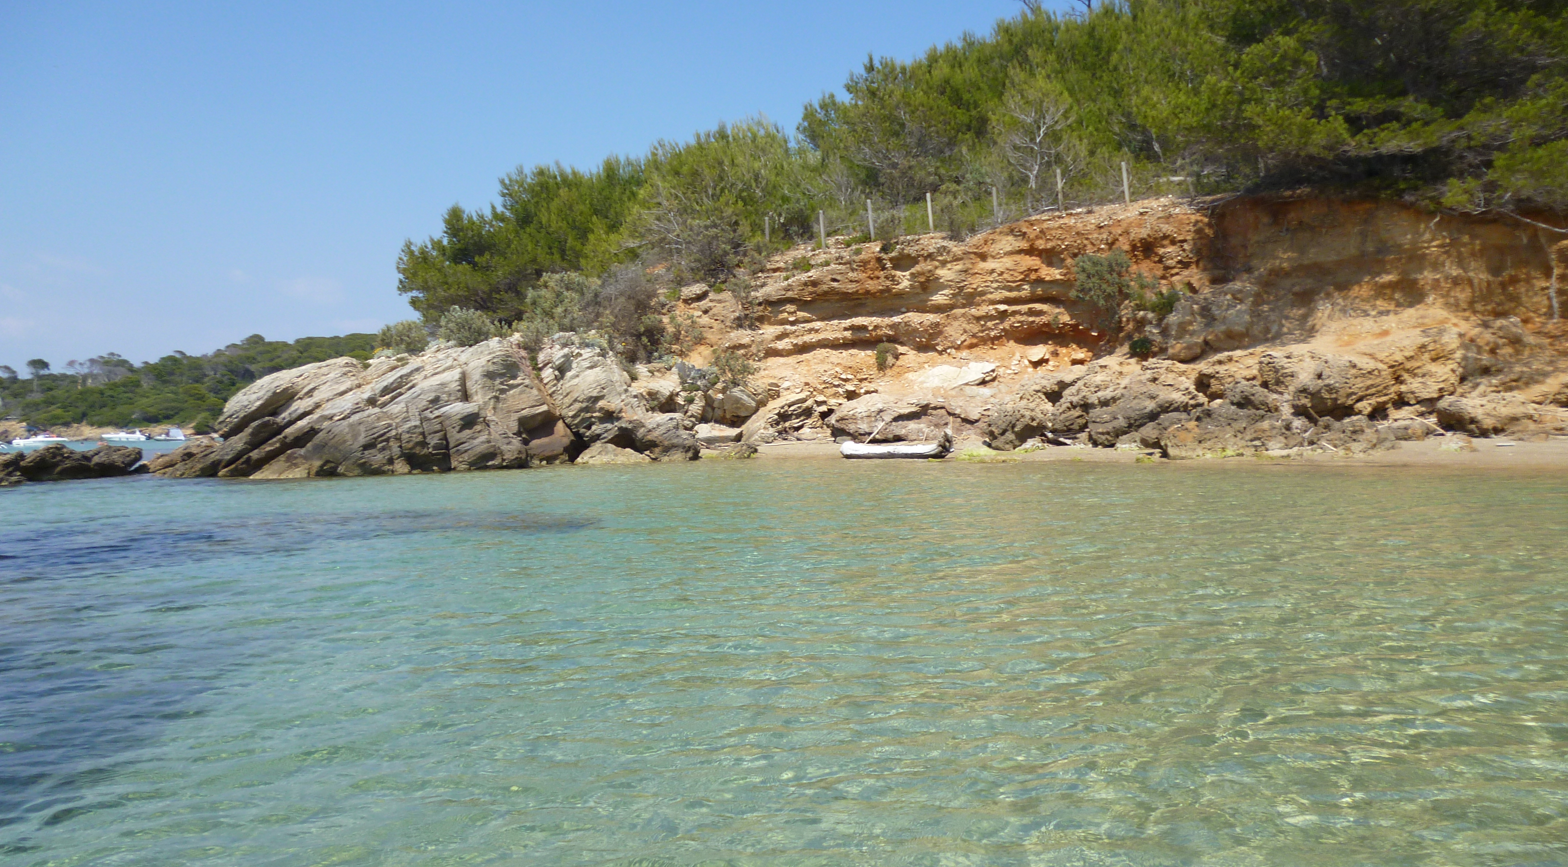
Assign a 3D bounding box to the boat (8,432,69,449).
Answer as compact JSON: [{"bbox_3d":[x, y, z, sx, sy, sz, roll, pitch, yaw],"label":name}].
[{"bbox_3d":[-86.400,0.850,147.000,2.200,1.500,6.000,-1,1,30],"label":"boat"}]

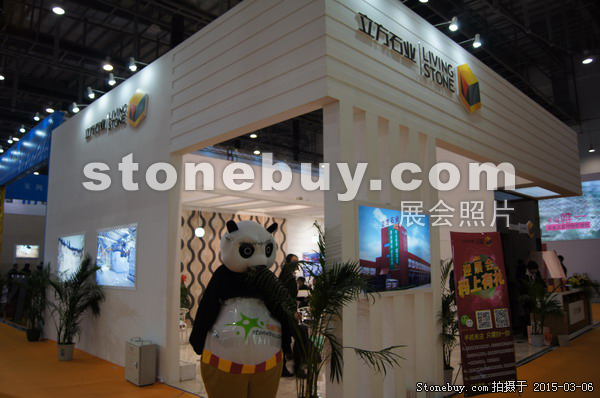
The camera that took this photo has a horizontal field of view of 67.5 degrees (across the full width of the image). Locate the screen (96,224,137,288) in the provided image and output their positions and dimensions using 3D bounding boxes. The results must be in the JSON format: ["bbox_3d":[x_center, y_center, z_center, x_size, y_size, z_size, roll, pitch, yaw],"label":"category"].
[{"bbox_3d":[-3.154,1.007,7.663,1.570,1.020,0.060,-9,-12,44],"label":"screen"}]

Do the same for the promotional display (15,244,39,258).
[{"bbox_3d":[-9.715,1.887,16.000,0.080,0.440,0.730,-9,-12,44],"label":"promotional display"}]

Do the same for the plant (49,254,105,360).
[{"bbox_3d":[-3.935,1.877,7.910,0.880,1.780,0.860,4,-10,-26],"label":"plant"}]

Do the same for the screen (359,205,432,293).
[{"bbox_3d":[1.041,0.534,4.734,0.060,0.826,1.356,-9,-12,44],"label":"screen"}]

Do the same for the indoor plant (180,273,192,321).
[{"bbox_3d":[-2.827,2.437,10.950,0.400,1.150,0.400,-9,-12,44],"label":"indoor plant"}]

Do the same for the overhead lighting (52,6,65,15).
[{"bbox_3d":[-8.952,-6.988,16.656,0.430,0.200,0.430,-9,-12,44],"label":"overhead lighting"}]

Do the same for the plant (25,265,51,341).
[{"bbox_3d":[-5.900,2.292,10.099,0.550,1.680,0.550,4,-10,-29],"label":"plant"}]

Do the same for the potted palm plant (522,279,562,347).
[{"bbox_3d":[4.477,2.053,8.296,0.660,1.220,0.640,-5,-10,27],"label":"potted palm plant"}]

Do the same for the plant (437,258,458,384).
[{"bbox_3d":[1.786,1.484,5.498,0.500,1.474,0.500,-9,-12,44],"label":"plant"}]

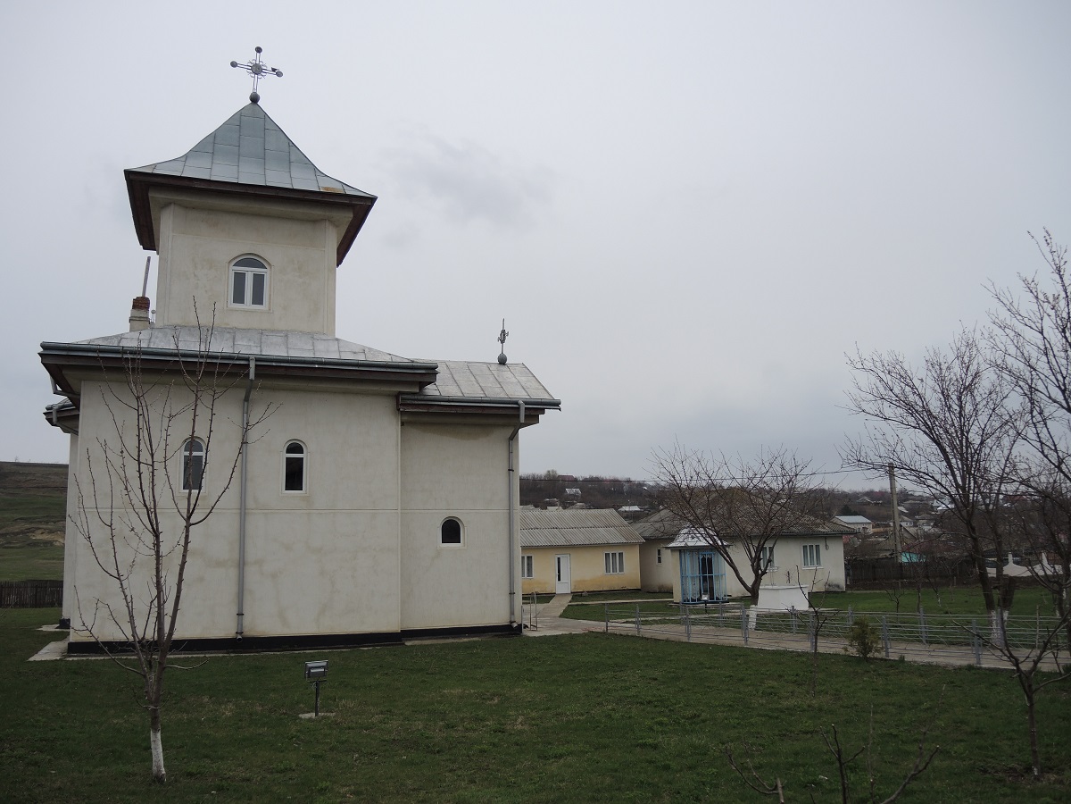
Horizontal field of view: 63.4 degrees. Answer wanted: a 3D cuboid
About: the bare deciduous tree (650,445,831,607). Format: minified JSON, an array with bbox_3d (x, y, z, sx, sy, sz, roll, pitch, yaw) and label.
[{"bbox_3d":[6.412,4.187,27.000,5.600,5.600,5.400,2,-9,-21],"label":"bare deciduous tree"}]

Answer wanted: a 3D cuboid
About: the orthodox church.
[{"bbox_3d":[-7.341,-1.517,27.592,14.200,17.300,9.000,2,-9,-21],"label":"orthodox church"}]

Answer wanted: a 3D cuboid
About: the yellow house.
[{"bbox_3d":[0.255,8.232,48.465,9.200,4.500,7.800,2,-8,-18],"label":"yellow house"}]

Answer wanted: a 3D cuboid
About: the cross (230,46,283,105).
[{"bbox_3d":[-9.093,-10.589,28.250,1.620,1.950,0.320,2,-9,-21],"label":"cross"}]

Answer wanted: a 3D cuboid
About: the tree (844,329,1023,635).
[{"bbox_3d":[11.133,2.256,24.200,5.100,8.500,5.100,2,-9,-21],"label":"tree"}]

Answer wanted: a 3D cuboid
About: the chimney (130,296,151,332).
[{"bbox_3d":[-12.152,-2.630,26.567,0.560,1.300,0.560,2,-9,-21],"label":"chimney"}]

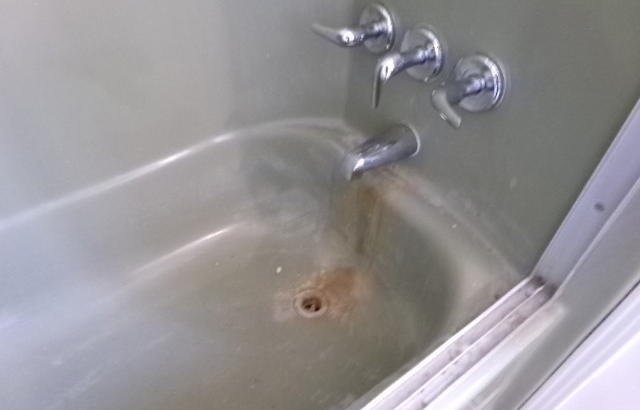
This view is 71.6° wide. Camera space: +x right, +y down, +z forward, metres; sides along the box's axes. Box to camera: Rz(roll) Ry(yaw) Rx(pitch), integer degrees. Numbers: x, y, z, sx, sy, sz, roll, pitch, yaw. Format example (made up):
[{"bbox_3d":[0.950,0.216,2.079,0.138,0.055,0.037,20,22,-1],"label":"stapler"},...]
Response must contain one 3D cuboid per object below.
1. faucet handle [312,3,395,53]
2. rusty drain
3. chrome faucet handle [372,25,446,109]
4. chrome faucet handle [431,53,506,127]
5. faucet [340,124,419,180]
[{"bbox_3d":[0.048,-0.280,0.720,0.095,0.083,0.108,-26,51,-26],"label":"faucet handle"},{"bbox_3d":[-0.020,0.216,0.942,0.072,0.015,0.072,1,45,-1],"label":"rusty drain"},{"bbox_3d":[0.117,-0.202,0.662,0.095,0.107,0.083,-26,51,-26],"label":"chrome faucet handle"},{"bbox_3d":[0.184,-0.145,0.589,0.095,0.083,0.095,-26,51,-26],"label":"chrome faucet handle"},{"bbox_3d":[0.097,-0.083,0.756,0.143,0.069,0.064,-26,51,-26],"label":"faucet"}]

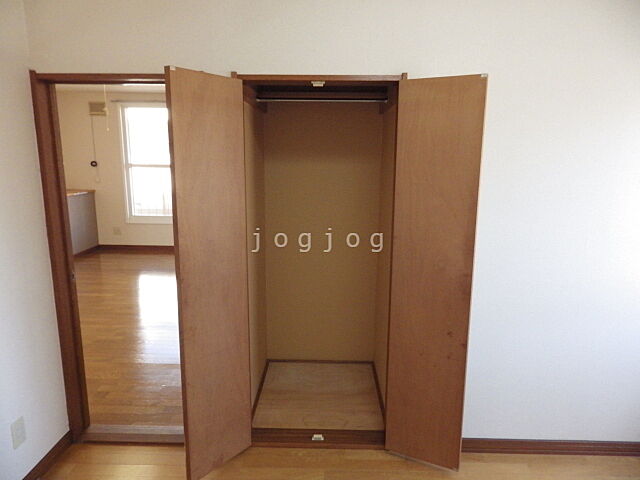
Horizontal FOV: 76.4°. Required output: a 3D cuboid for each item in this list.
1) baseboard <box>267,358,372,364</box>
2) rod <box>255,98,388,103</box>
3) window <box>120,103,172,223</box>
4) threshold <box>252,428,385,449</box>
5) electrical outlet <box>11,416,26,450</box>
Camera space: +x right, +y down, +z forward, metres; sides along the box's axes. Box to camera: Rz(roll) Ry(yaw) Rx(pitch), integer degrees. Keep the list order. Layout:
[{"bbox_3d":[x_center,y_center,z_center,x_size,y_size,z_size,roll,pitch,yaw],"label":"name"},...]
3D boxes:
[{"bbox_3d":[0.001,0.883,2.946,0.768,0.022,0.015,1,11,1],"label":"baseboard"},{"bbox_3d":[0.014,-0.769,2.250,0.726,0.025,0.025,1,11,1],"label":"rod"},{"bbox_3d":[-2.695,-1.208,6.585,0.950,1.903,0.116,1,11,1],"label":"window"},{"bbox_3d":[-0.009,1.056,2.160,0.695,0.035,0.112,1,11,1],"label":"threshold"},{"bbox_3d":[-1.305,0.838,1.768,0.009,0.116,0.071,1,11,1],"label":"electrical outlet"}]

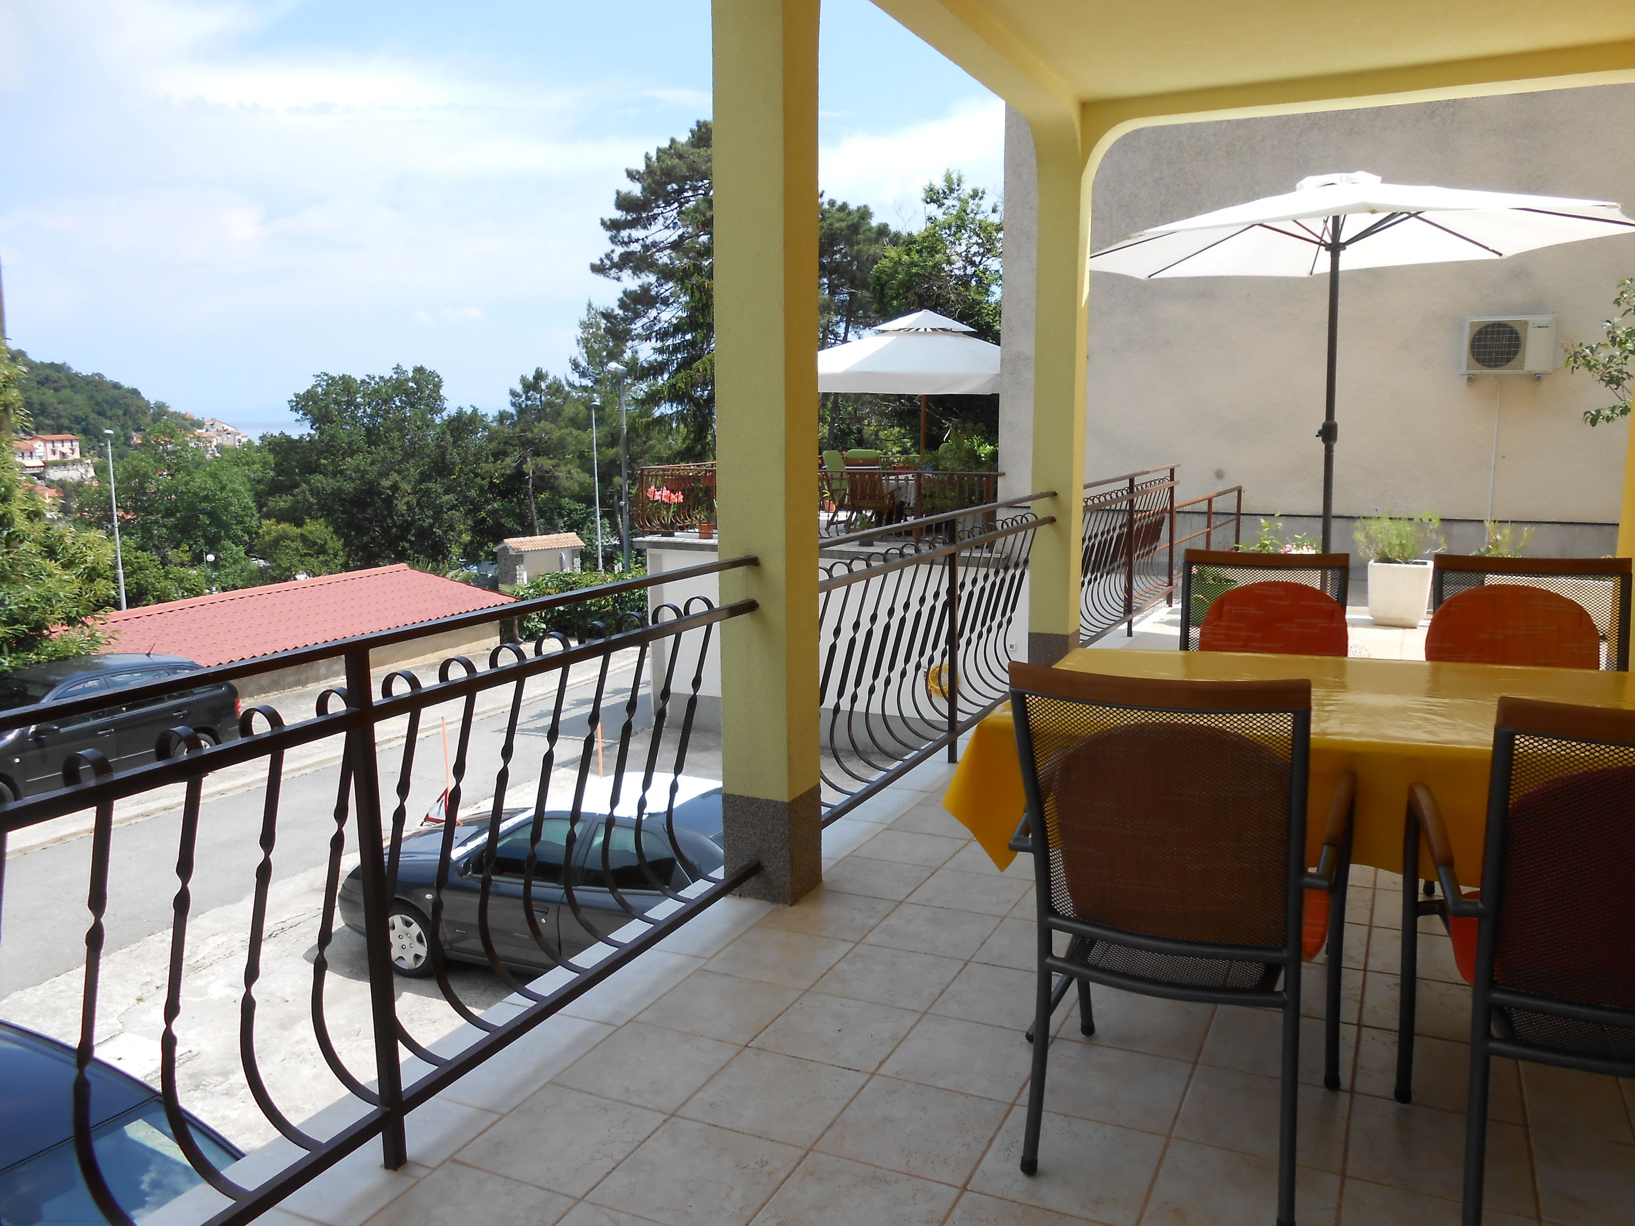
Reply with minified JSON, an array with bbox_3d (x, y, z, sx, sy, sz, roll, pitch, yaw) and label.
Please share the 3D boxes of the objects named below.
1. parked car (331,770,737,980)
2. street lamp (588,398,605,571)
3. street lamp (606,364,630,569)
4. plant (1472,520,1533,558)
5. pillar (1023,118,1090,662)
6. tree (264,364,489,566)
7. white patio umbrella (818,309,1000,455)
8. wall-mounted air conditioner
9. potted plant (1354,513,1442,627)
[{"bbox_3d":[-1.768,2.059,9.849,4.150,1.410,1.720,2,9,19],"label":"parked car"},{"bbox_3d":[-8.041,-4.611,44.815,0.280,6.500,0.650,-3,9,-17],"label":"street lamp"},{"bbox_3d":[-5.361,-3.893,33.798,0.650,6.200,0.250,-2,9,-12],"label":"street lamp"},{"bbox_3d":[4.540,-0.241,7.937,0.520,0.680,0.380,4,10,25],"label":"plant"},{"bbox_3d":[1.262,-1.027,6.362,0.235,2.850,0.210,4,10,25],"label":"pillar"},{"bbox_3d":[-18.289,-5.493,50.746,8.300,9.200,8.000,0,9,0],"label":"tree"},{"bbox_3d":[1.433,-2.619,16.697,3.900,3.050,3.900,4,10,25],"label":"white patio umbrella"},{"bbox_3d":[7.129,-2.750,12.675,0.790,0.565,0.290,4,10,25],"label":"wall-mounted air conditioner"},{"bbox_3d":[3.936,-0.308,8.270,0.520,0.750,0.480,4,10,25],"label":"potted plant"}]

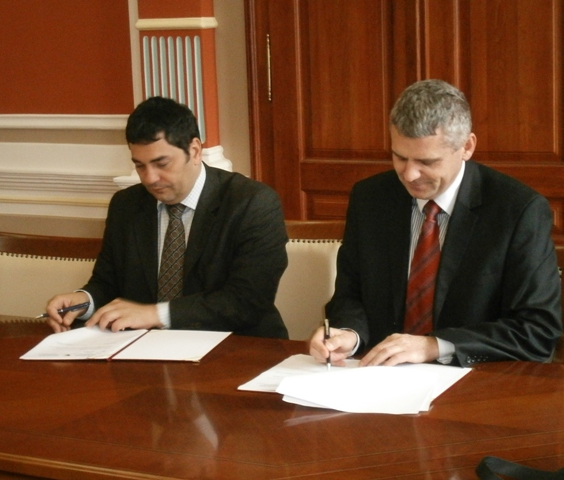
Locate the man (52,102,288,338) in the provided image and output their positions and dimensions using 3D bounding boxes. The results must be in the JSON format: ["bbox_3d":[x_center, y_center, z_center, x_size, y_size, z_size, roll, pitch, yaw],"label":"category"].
[{"bbox_3d":[-0.200,0.281,3.507,0.600,1.320,0.760,2,10,22],"label":"man"}]

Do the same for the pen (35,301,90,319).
[{"bbox_3d":[-0.542,0.176,3.340,0.140,0.012,0.012,-16,11,-7],"label":"pen"}]

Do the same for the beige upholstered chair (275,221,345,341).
[{"bbox_3d":[-0.104,0.452,3.657,0.570,0.950,0.600,1,10,20],"label":"beige upholstered chair"}]

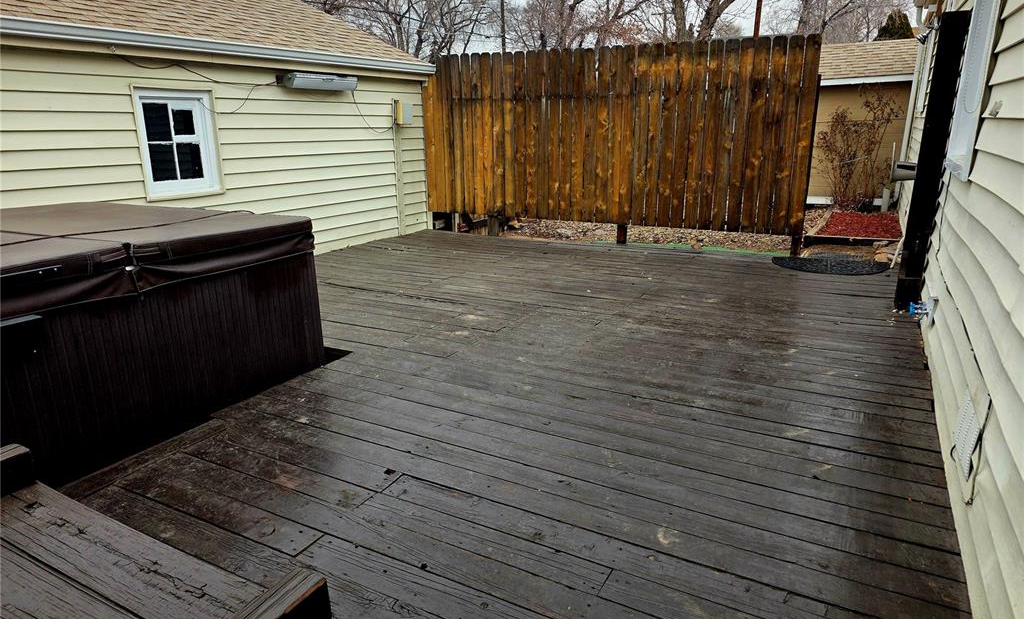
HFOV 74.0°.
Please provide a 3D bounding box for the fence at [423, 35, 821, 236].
[{"bbox_3d":[0.920,-1.844,7.371,4.320,1.880,0.120,7,18,25],"label":"fence"}]

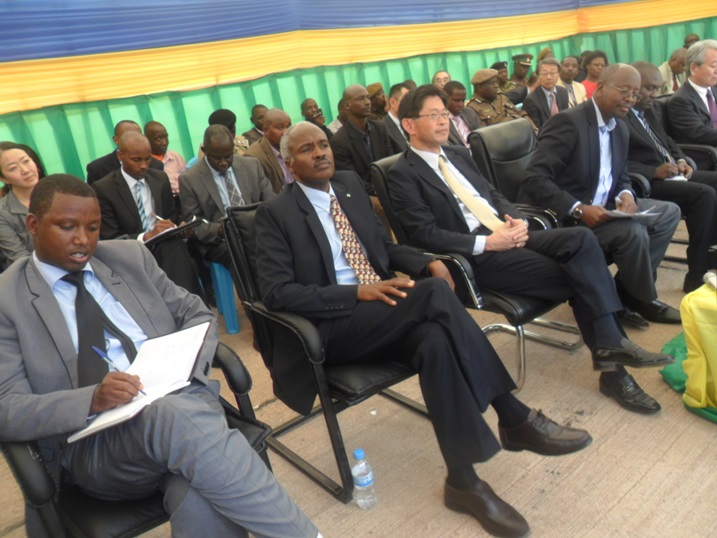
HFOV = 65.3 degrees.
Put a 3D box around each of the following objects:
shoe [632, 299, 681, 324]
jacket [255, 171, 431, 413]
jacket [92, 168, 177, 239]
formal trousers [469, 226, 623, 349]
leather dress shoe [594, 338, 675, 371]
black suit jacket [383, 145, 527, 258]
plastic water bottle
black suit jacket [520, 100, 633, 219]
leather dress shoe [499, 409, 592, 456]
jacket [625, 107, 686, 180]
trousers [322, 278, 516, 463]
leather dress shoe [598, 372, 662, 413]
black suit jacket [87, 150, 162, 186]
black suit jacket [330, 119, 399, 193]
[{"bbox_3d":[1.595,0.217,2.948,0.285,0.110,0.100,2,21,25],"label":"shoe"},{"bbox_3d":[-0.054,0.070,2.014,0.560,0.800,0.470,-22,22,-31],"label":"jacket"},{"bbox_3d":[-1.117,-0.223,3.092,0.510,0.590,0.440,-22,22,-31],"label":"jacket"},{"bbox_3d":[0.752,0.098,2.508,0.800,0.590,0.450,7,24,36],"label":"formal trousers"},{"bbox_3d":[0.988,0.316,2.034,0.100,0.105,0.290,-25,4,-36],"label":"leather dress shoe"},{"bbox_3d":[0.446,-0.261,2.542,0.550,0.580,0.480,-19,20,-23],"label":"black suit jacket"},{"bbox_3d":[0.015,0.713,1.917,0.066,0.210,0.066,-6,19,2],"label":"plastic water bottle"},{"bbox_3d":[1.098,-0.473,2.699,0.530,0.600,0.450,-20,21,-27],"label":"black suit jacket"},{"bbox_3d":[0.527,0.479,1.622,0.290,0.110,0.105,-21,7,43],"label":"leather dress shoe"},{"bbox_3d":[1.539,-0.675,3.053,0.530,0.600,0.460,-22,21,-30],"label":"jacket"},{"bbox_3d":[0.160,0.343,2.011,0.790,0.590,0.460,12,27,44],"label":"trousers"},{"bbox_3d":[1.122,0.497,2.306,0.100,0.105,0.275,-19,23,-32],"label":"leather dress shoe"},{"bbox_3d":[-1.348,-0.397,3.465,0.500,0.660,0.380,-21,24,-36],"label":"black suit jacket"},{"bbox_3d":[0.086,-0.594,3.525,0.500,0.660,0.400,-21,24,-36],"label":"black suit jacket"}]

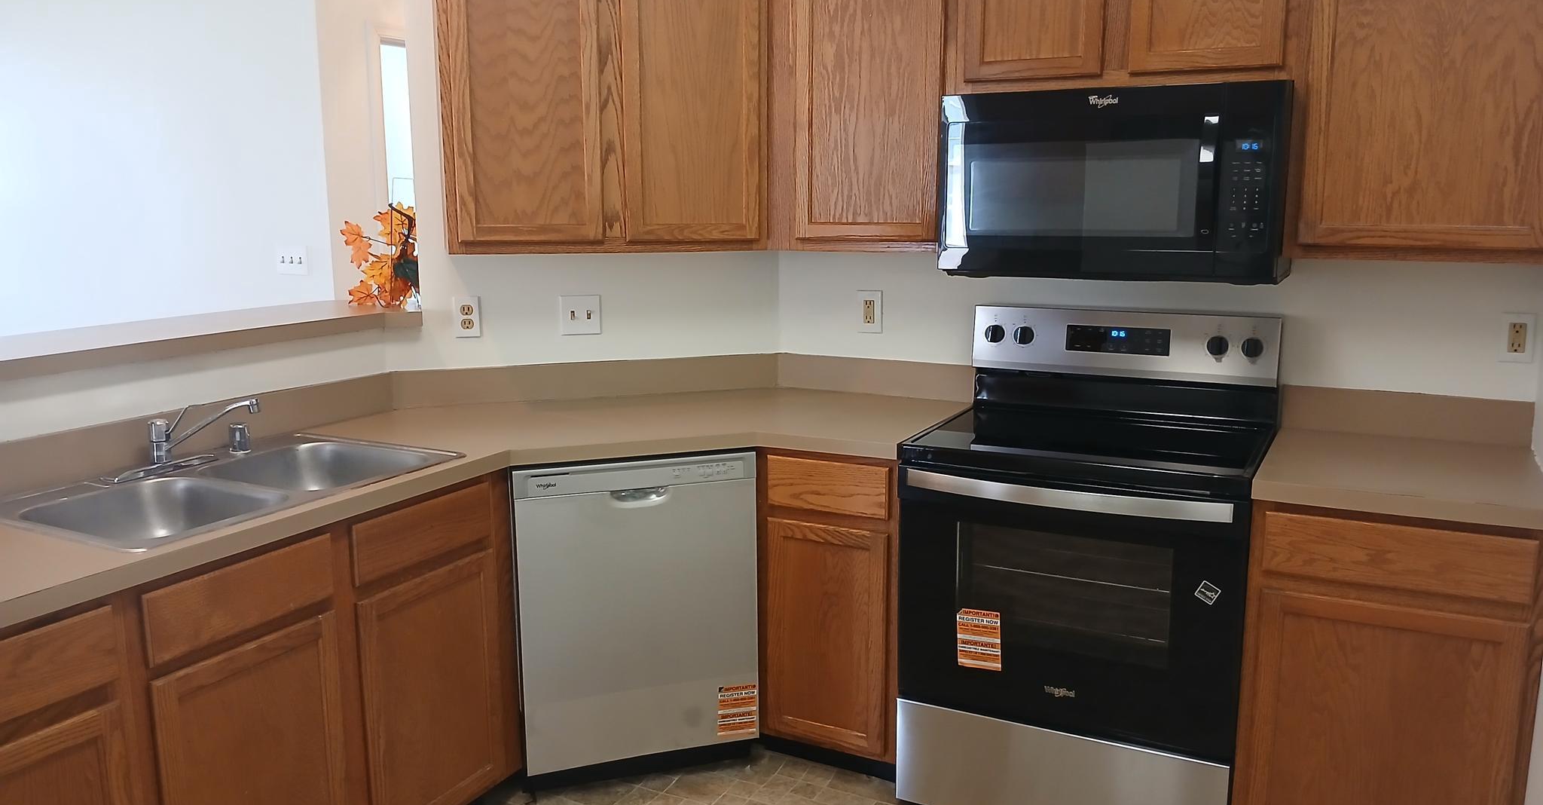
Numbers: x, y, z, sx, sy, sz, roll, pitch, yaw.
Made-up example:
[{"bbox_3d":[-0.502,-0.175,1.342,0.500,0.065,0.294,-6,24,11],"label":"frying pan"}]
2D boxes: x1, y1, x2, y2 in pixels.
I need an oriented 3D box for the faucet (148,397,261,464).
[{"bbox_3d":[-1.232,0.065,2.522,0.243,0.141,0.062,-1,10,-4],"label":"faucet"}]

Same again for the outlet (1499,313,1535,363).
[{"bbox_3d":[1.724,-0.150,2.678,0.071,0.115,0.010,5,11,26],"label":"outlet"}]

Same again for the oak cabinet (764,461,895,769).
[{"bbox_3d":[0.270,0.476,3.175,0.375,0.800,0.600,5,11,26],"label":"oak cabinet"}]

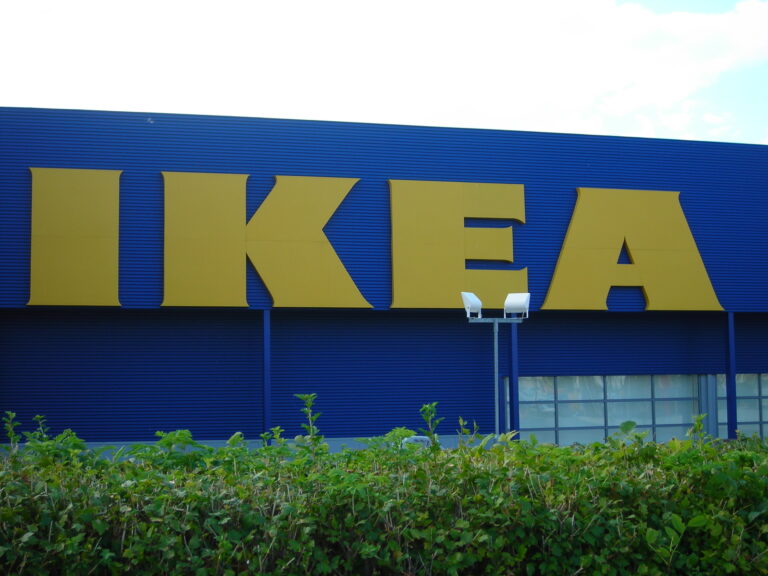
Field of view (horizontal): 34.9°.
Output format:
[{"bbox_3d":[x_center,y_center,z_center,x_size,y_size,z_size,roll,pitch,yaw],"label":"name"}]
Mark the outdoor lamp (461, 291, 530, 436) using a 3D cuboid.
[{"bbox_3d":[2.245,2.323,24.030,1.330,4.500,0.550,1,-4,-16],"label":"outdoor lamp"}]

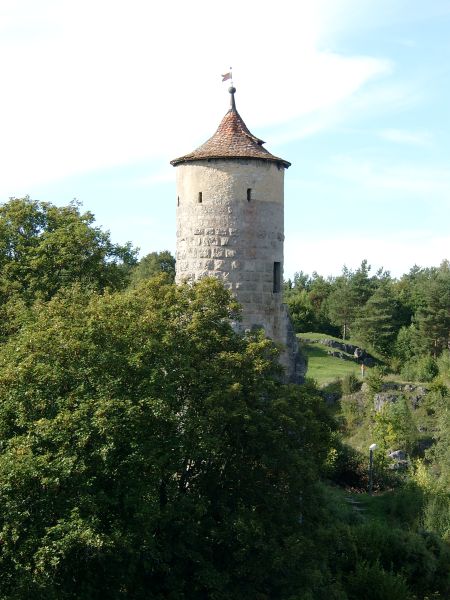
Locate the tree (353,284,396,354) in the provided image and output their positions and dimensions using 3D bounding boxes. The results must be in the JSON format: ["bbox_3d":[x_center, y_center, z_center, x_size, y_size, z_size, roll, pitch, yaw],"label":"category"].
[{"bbox_3d":[13.369,1.744,155.000,4.100,6.400,4.100,1,0,0],"label":"tree"}]

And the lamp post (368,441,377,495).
[{"bbox_3d":[8.935,10.268,105.000,0.460,3.300,0.420,1,0,0],"label":"lamp post"}]

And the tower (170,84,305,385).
[{"bbox_3d":[0.565,-3.833,103.000,7.500,17.700,7.500,1,0,0],"label":"tower"}]

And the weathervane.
[{"bbox_3d":[0.107,-13.281,103.000,0.700,1.180,0.100,1,0,0],"label":"weathervane"}]

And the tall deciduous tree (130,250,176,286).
[{"bbox_3d":[-5.210,-1.010,140.000,6.000,8.500,6.000,1,0,0],"label":"tall deciduous tree"}]

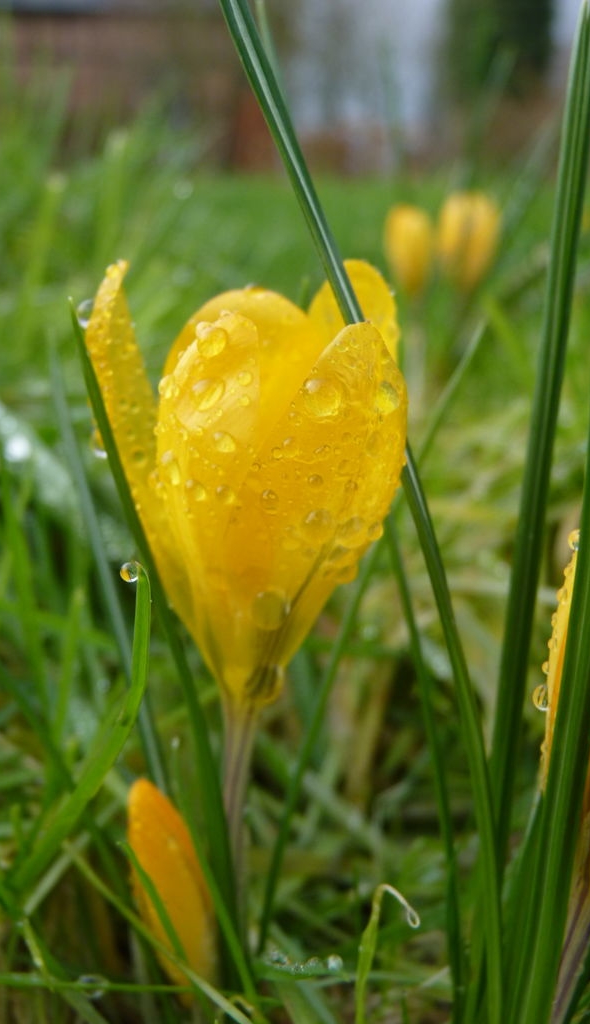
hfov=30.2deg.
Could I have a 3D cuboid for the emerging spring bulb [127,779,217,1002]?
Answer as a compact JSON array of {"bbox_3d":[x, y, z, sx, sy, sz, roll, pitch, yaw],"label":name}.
[{"bbox_3d":[-0.015,0.047,0.135,0.010,0.032,0.010,-9,18,0],"label":"emerging spring bulb"}]

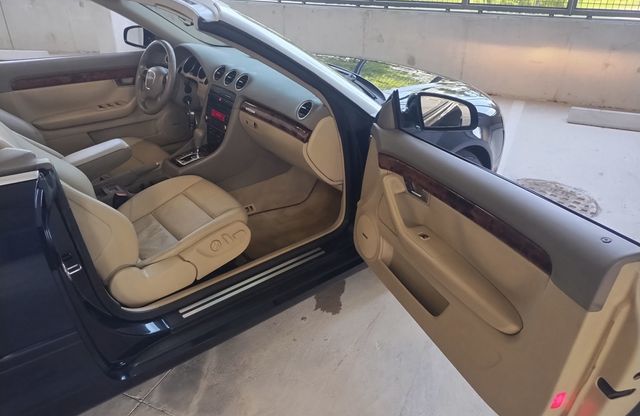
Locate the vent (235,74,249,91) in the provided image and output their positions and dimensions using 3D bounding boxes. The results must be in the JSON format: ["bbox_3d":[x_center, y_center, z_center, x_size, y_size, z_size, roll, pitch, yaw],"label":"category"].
[{"bbox_3d":[-0.352,-0.576,2.136,0.083,0.083,0.032,31,8,42],"label":"vent"}]

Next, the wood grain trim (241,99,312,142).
[{"bbox_3d":[-0.206,-0.382,2.014,0.520,0.060,0.030,31,8,42],"label":"wood grain trim"}]

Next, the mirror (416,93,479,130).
[{"bbox_3d":[0.447,-0.338,1.620,0.205,0.130,0.100,-3,29,-8],"label":"mirror"}]

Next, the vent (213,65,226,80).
[{"bbox_3d":[-0.486,-0.658,2.275,0.083,0.083,0.032,31,8,42],"label":"vent"}]

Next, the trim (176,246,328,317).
[{"bbox_3d":[-0.237,0.281,1.823,0.665,0.012,0.046,-21,36,-35],"label":"trim"}]

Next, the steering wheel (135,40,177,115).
[{"bbox_3d":[-0.821,-0.654,2.340,0.100,0.380,0.380,10,15,-47],"label":"steering wheel"}]

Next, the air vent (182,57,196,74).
[{"bbox_3d":[-0.700,-0.768,2.490,0.040,0.110,0.110,9,16,-46],"label":"air vent"}]

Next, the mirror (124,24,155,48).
[{"bbox_3d":[-1.045,-0.990,2.676,0.205,0.130,0.100,20,34,29],"label":"mirror"}]

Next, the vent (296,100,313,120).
[{"bbox_3d":[-0.052,-0.375,1.790,0.083,0.083,0.032,31,8,42],"label":"vent"}]

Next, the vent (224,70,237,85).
[{"bbox_3d":[-0.419,-0.617,2.206,0.083,0.083,0.032,31,8,42],"label":"vent"}]

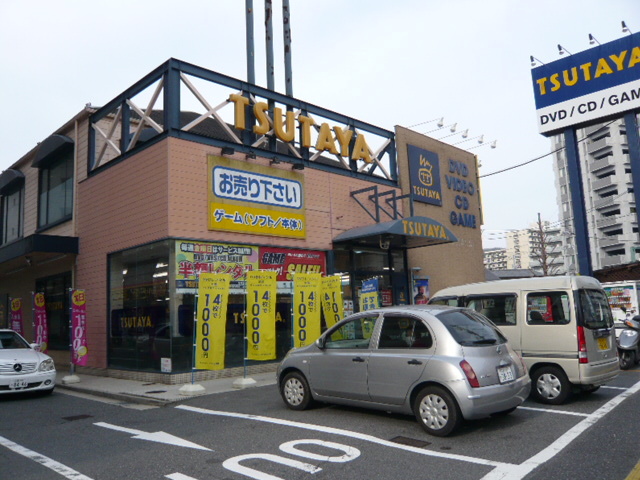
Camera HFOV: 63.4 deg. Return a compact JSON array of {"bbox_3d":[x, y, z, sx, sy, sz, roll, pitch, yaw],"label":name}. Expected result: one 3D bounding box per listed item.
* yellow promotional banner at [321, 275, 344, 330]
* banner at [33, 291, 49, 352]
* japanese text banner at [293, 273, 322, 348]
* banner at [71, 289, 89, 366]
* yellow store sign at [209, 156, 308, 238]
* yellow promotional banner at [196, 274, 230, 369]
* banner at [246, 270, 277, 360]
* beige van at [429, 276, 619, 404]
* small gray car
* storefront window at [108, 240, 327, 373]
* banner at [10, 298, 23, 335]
[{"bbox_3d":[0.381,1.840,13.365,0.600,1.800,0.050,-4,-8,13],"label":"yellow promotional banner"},{"bbox_3d":[-7.428,2.316,13.809,0.600,1.800,0.050,-7,-9,28],"label":"banner"},{"bbox_3d":[-0.288,1.649,11.837,0.600,1.800,0.050,1,-8,-25],"label":"japanese text banner"},{"bbox_3d":[-5.890,2.116,12.690,0.600,1.800,0.050,-7,-9,28],"label":"banner"},{"bbox_3d":[-1.427,-1.002,12.768,3.000,1.780,0.120,5,-11,-45],"label":"yellow store sign"},{"bbox_3d":[-2.050,1.535,9.967,0.600,1.800,0.050,1,-8,-25],"label":"yellow promotional banner"},{"bbox_3d":[-1.231,1.550,10.833,0.600,1.800,0.050,1,-8,-25],"label":"banner"},{"bbox_3d":[2.907,1.630,8.734,1.475,1.850,3.400,5,-10,-44],"label":"beige van"},{"bbox_3d":[0.983,1.711,7.504,1.660,1.525,3.700,5,-10,-44],"label":"small gray car"},{"bbox_3d":[-2.507,1.689,13.414,4.750,2.800,3.050,5,-11,-45],"label":"storefront window"},{"bbox_3d":[-8.744,2.546,14.930,0.600,1.800,0.050,-7,-9,28],"label":"banner"}]

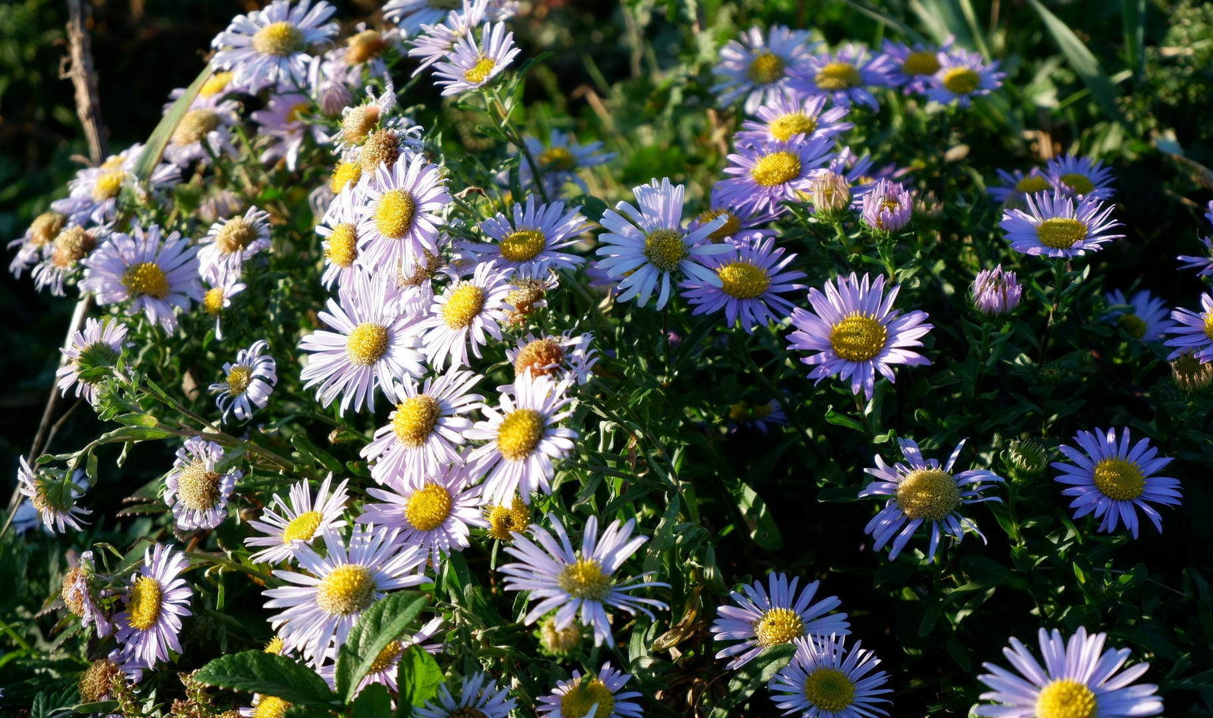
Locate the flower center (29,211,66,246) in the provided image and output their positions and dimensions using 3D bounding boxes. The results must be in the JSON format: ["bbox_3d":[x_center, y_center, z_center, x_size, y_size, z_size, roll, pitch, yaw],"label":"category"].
[{"bbox_3d":[-0.187,-0.044,0.770,0.014,0.007,0.014,-43,38,-4],"label":"flower center"}]

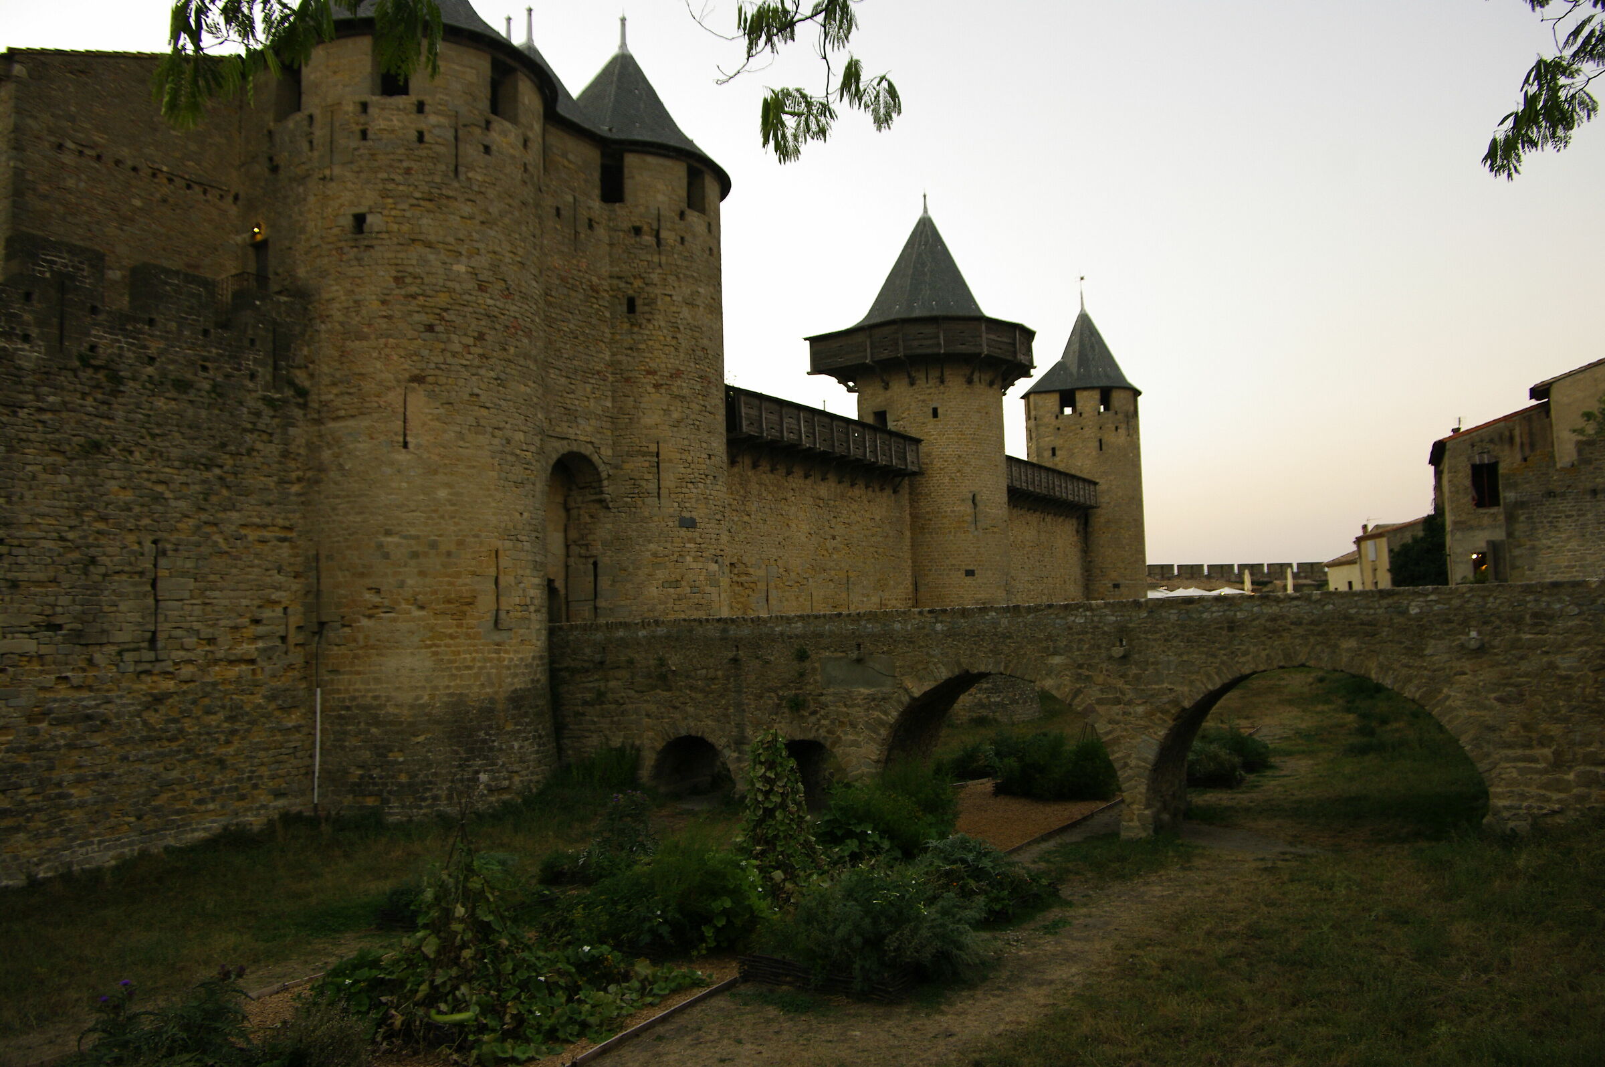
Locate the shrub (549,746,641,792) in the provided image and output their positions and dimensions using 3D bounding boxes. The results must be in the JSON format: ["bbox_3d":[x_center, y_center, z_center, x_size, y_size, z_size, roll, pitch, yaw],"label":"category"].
[{"bbox_3d":[-5.319,5.917,27.184,2.300,1.250,1.300,-2,-4,0],"label":"shrub"}]

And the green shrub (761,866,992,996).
[{"bbox_3d":[0.871,4.855,13.412,2.650,1.200,2.100,-2,-4,0],"label":"green shrub"}]

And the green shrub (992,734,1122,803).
[{"bbox_3d":[6.963,6.276,29.420,3.519,1.632,2.639,-2,-4,13],"label":"green shrub"}]

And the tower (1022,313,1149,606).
[{"bbox_3d":[20.087,-4.493,75.889,8.300,23.561,8.300,-4,-4,31],"label":"tower"}]

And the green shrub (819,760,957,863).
[{"bbox_3d":[1.800,5.885,23.031,3.094,1.861,2.630,-2,-4,4],"label":"green shrub"}]

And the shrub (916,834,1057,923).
[{"bbox_3d":[3.218,5.917,18.854,2.539,1.203,2.158,-2,-4,9],"label":"shrub"}]

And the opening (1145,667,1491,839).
[{"bbox_3d":[10.902,4.507,22.848,6.406,3.496,2.700,-4,-4,34],"label":"opening"}]

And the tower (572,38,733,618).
[{"bbox_3d":[-6.625,-6.838,41.009,7.800,26.117,7.800,-4,-4,34],"label":"tower"}]

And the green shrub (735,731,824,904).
[{"bbox_3d":[-0.315,4.350,16.253,1.350,2.650,1.300,-2,-4,0],"label":"green shrub"}]

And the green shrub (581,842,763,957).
[{"bbox_3d":[-2.157,5.820,17.534,3.040,1.494,2.128,-1,-4,-7],"label":"green shrub"}]

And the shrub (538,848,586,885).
[{"bbox_3d":[-4.723,6.567,21.343,1.172,0.606,1.055,-1,-4,-13],"label":"shrub"}]

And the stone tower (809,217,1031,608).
[{"bbox_3d":[6.160,-5.051,53.026,10.400,22.570,10.800,-4,-4,31],"label":"stone tower"}]

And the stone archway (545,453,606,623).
[{"bbox_3d":[-7.069,0.576,31.056,1.400,5.714,2.300,-4,-4,31],"label":"stone archway"}]

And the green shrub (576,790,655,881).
[{"bbox_3d":[-3.802,6.046,21.680,1.628,1.643,1.465,-1,-4,-10],"label":"green shrub"}]

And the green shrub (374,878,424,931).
[{"bbox_3d":[-5.984,5.446,15.993,0.800,0.780,0.800,-2,-4,0],"label":"green shrub"}]

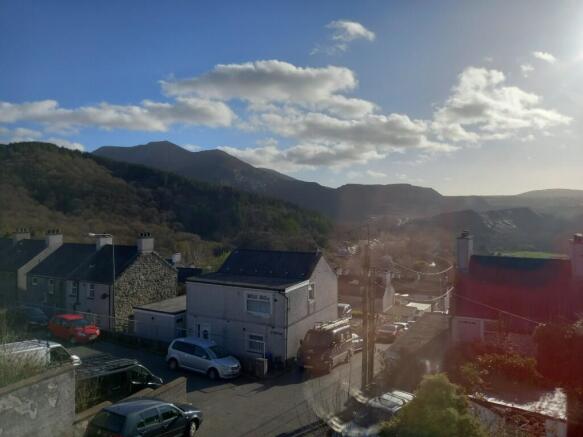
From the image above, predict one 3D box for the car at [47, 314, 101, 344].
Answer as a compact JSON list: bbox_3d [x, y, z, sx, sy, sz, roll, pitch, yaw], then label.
[{"bbox_3d":[-14.774,7.431,28.719,3.900,1.500,1.680,0,1,31],"label":"car"}]

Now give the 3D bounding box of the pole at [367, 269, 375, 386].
[{"bbox_3d":[3.964,5.374,21.187,0.280,6.000,0.280,1,1,30],"label":"pole"}]

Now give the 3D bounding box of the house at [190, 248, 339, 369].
[{"bbox_3d":[-1.777,5.260,28.422,7.600,6.100,7.100,0,1,30],"label":"house"}]

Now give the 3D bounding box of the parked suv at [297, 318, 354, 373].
[{"bbox_3d":[2.108,7.399,24.987,1.930,2.150,4.800,0,-3,25],"label":"parked suv"}]

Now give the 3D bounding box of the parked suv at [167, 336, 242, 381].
[{"bbox_3d":[-4.828,7.495,23.117,4.420,1.660,1.800,1,1,29],"label":"parked suv"}]

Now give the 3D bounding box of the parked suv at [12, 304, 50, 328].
[{"bbox_3d":[-19.974,7.450,31.570,4.400,1.450,1.750,0,1,32],"label":"parked suv"}]

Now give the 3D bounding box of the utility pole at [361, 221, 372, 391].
[{"bbox_3d":[3.615,4.349,20.371,0.300,8.000,0.300,1,1,30],"label":"utility pole"}]

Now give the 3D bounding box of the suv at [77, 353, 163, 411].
[{"bbox_3d":[-7.824,7.321,17.994,1.900,1.950,4.800,1,-1,38],"label":"suv"}]

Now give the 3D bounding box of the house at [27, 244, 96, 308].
[{"bbox_3d":[-18.282,5.184,36.985,5.400,6.200,6.100,0,1,30],"label":"house"}]

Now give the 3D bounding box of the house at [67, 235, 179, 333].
[{"bbox_3d":[-13.553,4.862,34.150,5.800,7.100,6.100,0,1,30],"label":"house"}]

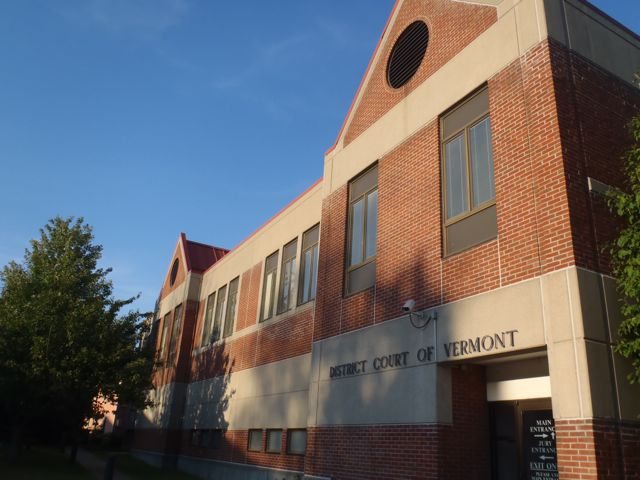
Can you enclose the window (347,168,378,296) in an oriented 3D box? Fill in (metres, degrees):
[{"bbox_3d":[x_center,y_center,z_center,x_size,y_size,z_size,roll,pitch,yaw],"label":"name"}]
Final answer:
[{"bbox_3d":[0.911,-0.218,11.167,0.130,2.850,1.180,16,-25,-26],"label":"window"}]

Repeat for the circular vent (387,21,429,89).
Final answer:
[{"bbox_3d":[1.934,-4.009,11.292,0.120,1.500,1.500,15,-25,-26],"label":"circular vent"}]

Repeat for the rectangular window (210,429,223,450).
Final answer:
[{"bbox_3d":[-3.567,6.954,18.016,0.120,0.610,1.080,15,-25,-26],"label":"rectangular window"}]

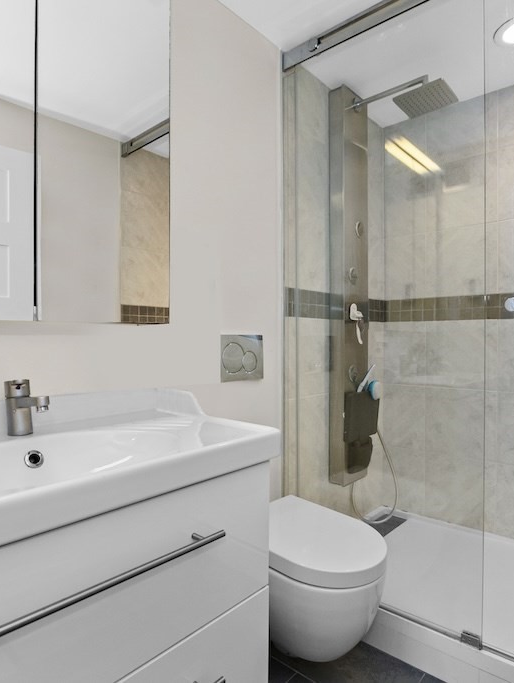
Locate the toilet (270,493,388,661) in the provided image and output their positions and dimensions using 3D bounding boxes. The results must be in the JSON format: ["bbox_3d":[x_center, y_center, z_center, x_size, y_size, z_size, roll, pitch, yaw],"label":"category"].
[{"bbox_3d":[0.144,0.778,1.332,0.555,0.400,0.375,0,0,42],"label":"toilet"}]

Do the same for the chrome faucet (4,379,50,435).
[{"bbox_3d":[-0.465,0.133,0.872,0.157,0.115,0.048,-9,-6,42],"label":"chrome faucet"}]

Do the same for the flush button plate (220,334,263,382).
[{"bbox_3d":[-0.061,0.060,1.532,0.016,0.164,0.235,0,0,42],"label":"flush button plate"}]

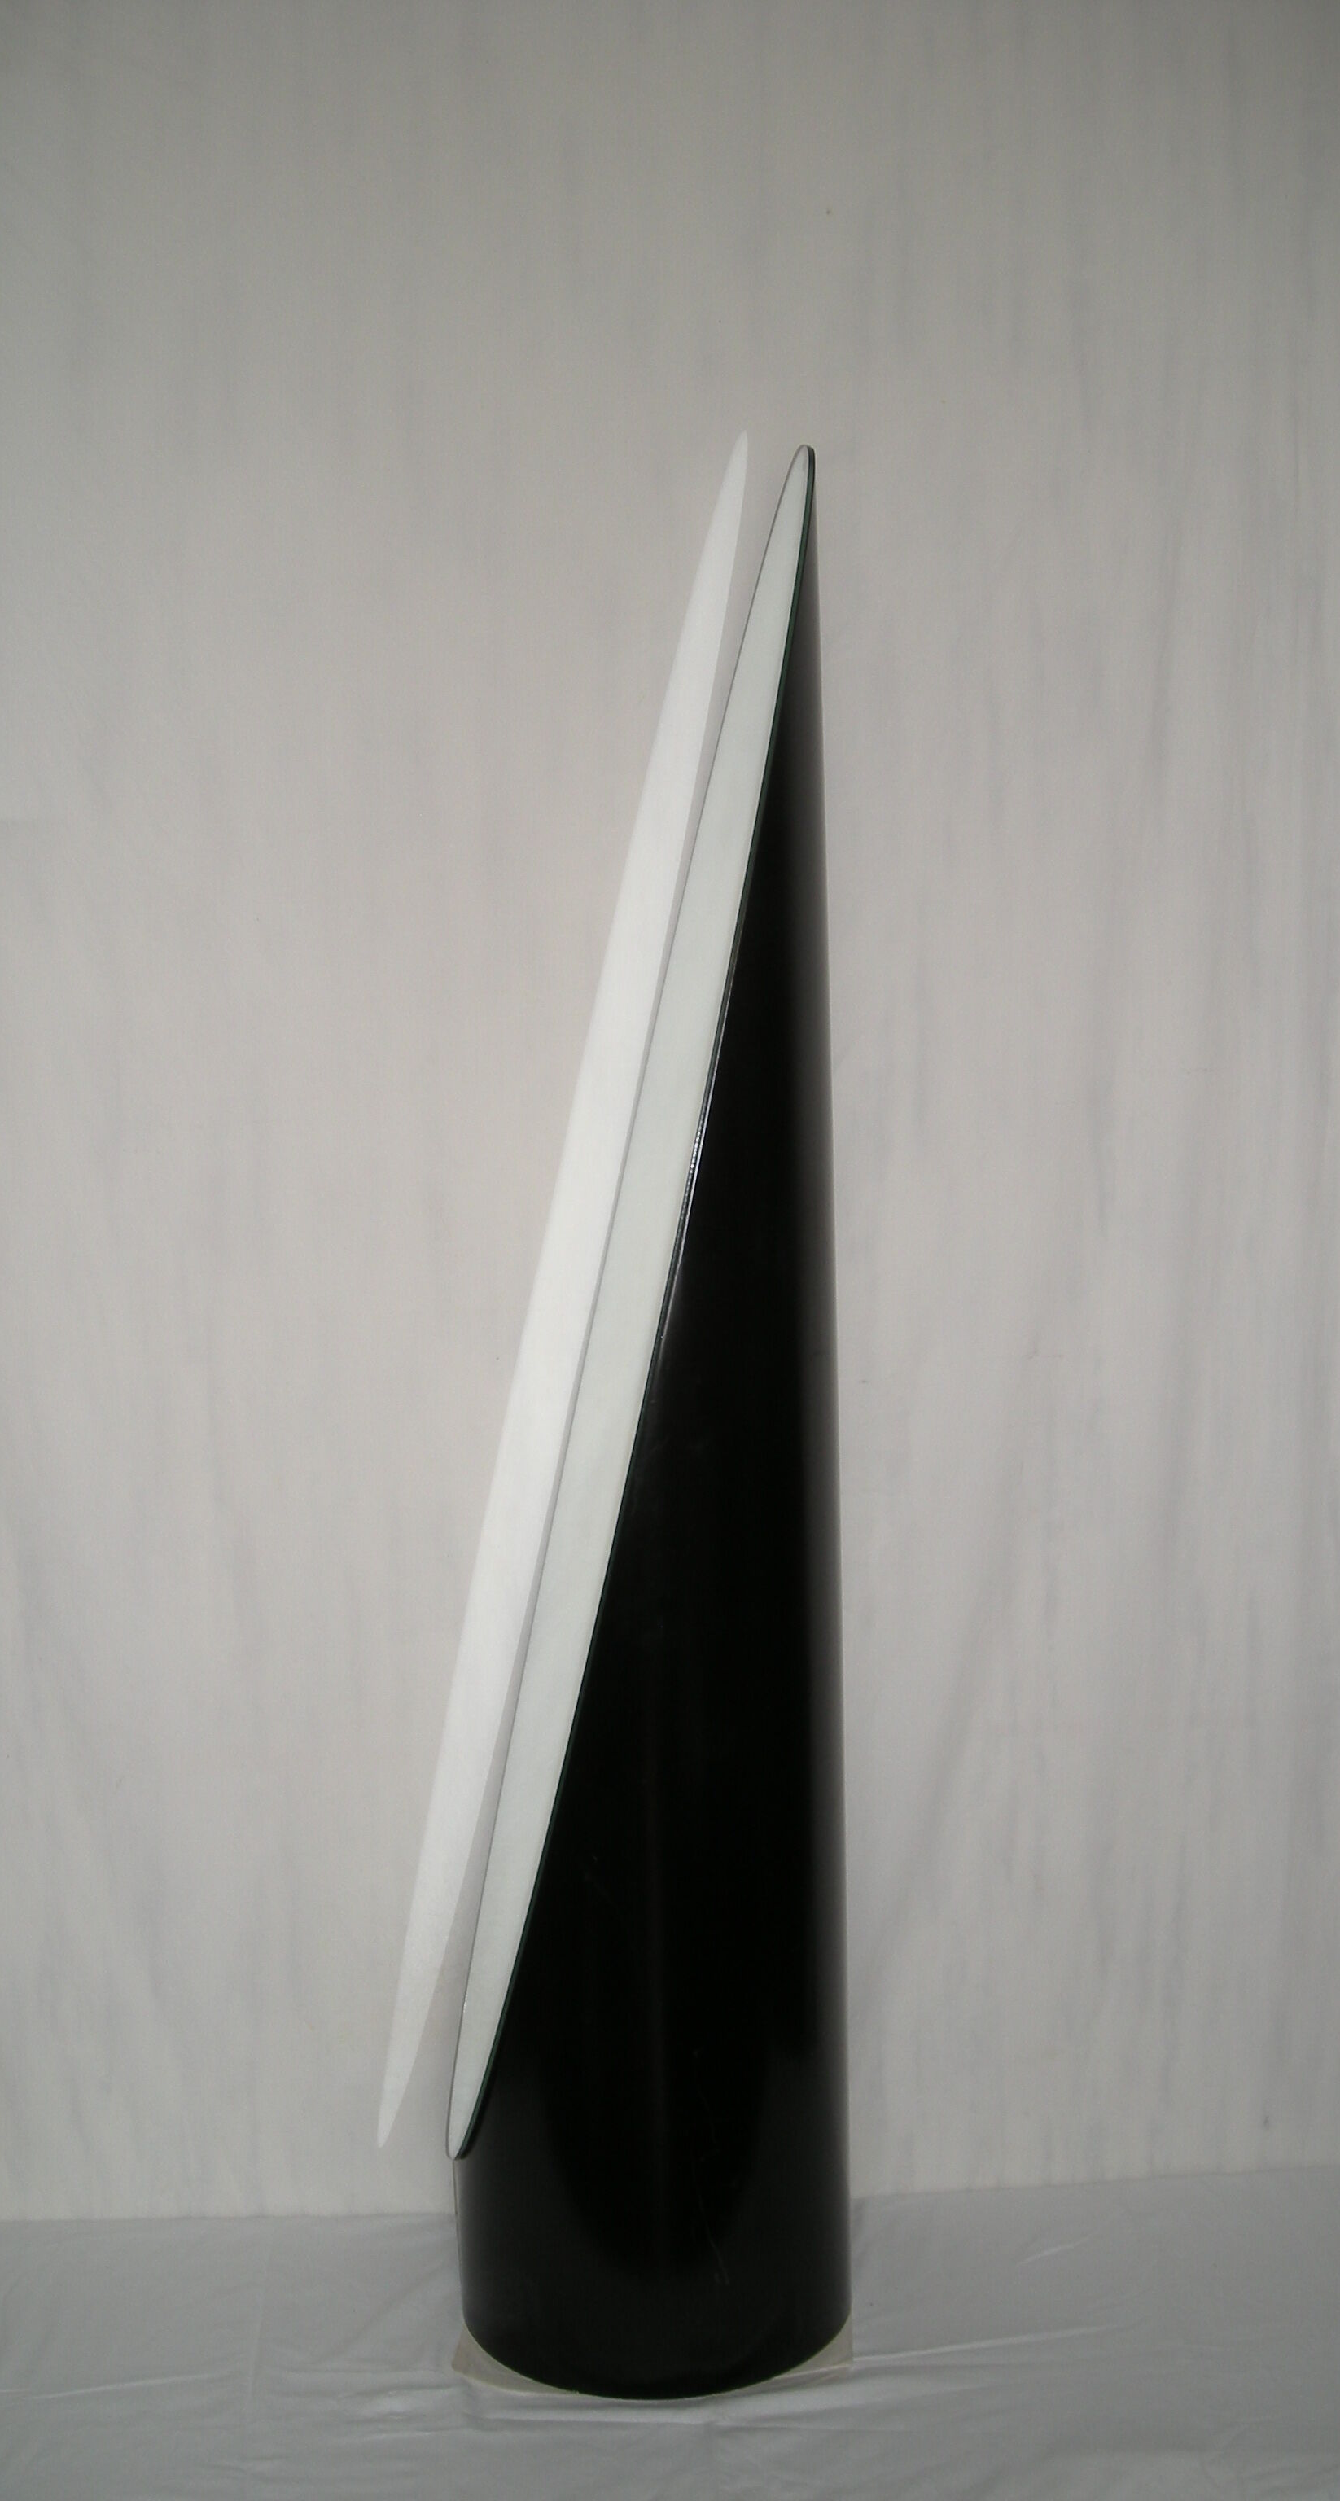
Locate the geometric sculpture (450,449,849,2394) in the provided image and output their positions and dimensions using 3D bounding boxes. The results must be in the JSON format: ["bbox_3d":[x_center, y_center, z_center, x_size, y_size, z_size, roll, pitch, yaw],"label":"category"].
[{"bbox_3d":[-0.025,0.089,1.320,0.224,0.987,0.222,-3,10,-7],"label":"geometric sculpture"}]

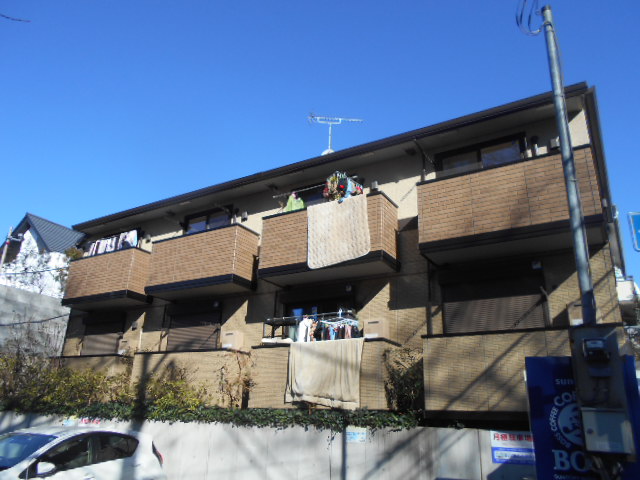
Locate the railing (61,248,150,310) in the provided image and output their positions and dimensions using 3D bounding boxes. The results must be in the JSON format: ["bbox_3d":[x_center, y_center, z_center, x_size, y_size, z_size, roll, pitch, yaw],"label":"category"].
[{"bbox_3d":[-6.160,1.226,14.125,2.928,1.416,0.840,-10,-23,30],"label":"railing"}]

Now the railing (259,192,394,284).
[{"bbox_3d":[0.159,0.063,10.286,2.944,1.386,0.887,-10,-23,30],"label":"railing"}]

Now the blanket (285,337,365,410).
[{"bbox_3d":[0.133,2.485,8.849,1.630,1.260,0.210,-10,-23,30],"label":"blanket"}]

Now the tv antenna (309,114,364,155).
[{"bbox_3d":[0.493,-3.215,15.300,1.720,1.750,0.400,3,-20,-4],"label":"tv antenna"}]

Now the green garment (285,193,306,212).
[{"bbox_3d":[-0.571,-0.745,11.197,0.220,0.620,0.550,-10,-23,30],"label":"green garment"}]

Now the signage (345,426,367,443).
[{"bbox_3d":[0.596,3.229,7.969,0.359,0.238,0.020,-5,-21,18],"label":"signage"}]

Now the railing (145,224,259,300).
[{"bbox_3d":[-3.022,0.653,12.282,3.000,1.416,0.840,-10,-23,30],"label":"railing"}]

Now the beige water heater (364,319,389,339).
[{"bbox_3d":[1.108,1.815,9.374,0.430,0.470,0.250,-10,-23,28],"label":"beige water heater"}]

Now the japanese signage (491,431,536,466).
[{"bbox_3d":[2.888,3.100,7.175,0.608,0.447,0.020,-5,-21,18],"label":"japanese signage"}]

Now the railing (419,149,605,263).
[{"bbox_3d":[3.275,-0.512,8.466,2.884,1.386,0.887,-10,-23,30],"label":"railing"}]

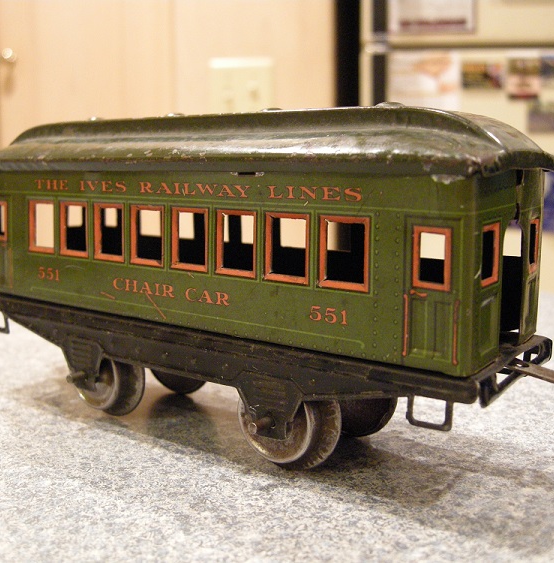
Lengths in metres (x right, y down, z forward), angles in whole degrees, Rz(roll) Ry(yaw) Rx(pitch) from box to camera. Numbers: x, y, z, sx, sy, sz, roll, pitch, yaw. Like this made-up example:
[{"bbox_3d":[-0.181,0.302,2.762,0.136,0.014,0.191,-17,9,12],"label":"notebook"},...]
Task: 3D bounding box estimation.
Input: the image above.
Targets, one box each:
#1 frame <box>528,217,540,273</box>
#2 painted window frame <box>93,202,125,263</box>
[{"bbox_3d":[0.059,-0.008,0.172,0.001,0.012,0.009,6,10,30],"label":"frame"},{"bbox_3d":[-0.046,-0.013,0.207,0.012,0.016,0.001,7,11,36],"label":"painted window frame"}]

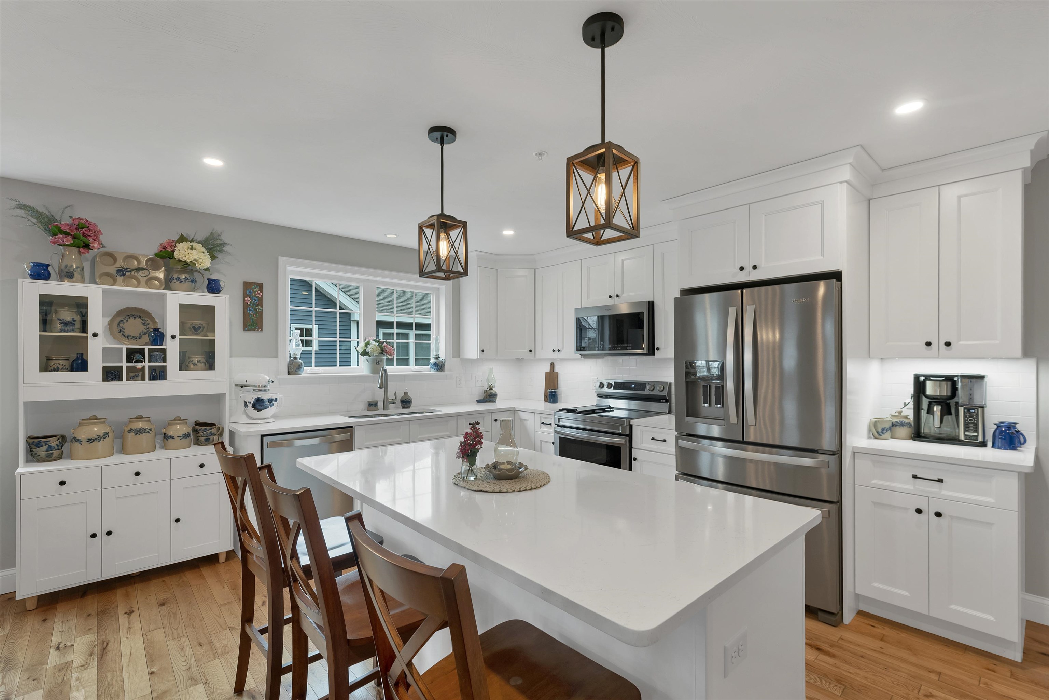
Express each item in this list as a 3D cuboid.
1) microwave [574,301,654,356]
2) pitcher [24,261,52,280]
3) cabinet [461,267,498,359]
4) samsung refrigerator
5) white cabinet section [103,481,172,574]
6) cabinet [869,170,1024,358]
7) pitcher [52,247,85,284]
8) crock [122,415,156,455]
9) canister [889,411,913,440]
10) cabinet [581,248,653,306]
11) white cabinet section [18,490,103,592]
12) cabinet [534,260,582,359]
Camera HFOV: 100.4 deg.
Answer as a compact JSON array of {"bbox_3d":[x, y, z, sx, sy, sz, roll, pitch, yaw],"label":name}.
[{"bbox_3d":[0.880,-0.161,3.914,0.410,0.430,0.757,1,-1,-44],"label":"microwave"},{"bbox_3d":[-2.799,-0.445,2.517,0.112,0.116,0.088,0,-1,-42],"label":"pitcher"},{"bbox_3d":[-0.483,-0.376,4.620,0.238,0.927,0.330,1,-2,-43],"label":"cabinet"},{"bbox_3d":[1.584,0.537,2.859,0.790,1.785,0.908,1,-2,-43],"label":"samsung refrigerator"},{"bbox_3d":[-2.581,1.122,2.904,0.329,0.535,0.378,1,-1,-42],"label":"white cabinet section"},{"bbox_3d":[2.301,-0.409,2.408,0.325,0.910,0.595,0,-1,-42],"label":"cabinet"},{"bbox_3d":[-2.798,-0.509,2.680,0.157,0.258,0.119,1,-1,-44],"label":"pitcher"},{"bbox_3d":[-2.523,0.547,2.860,0.167,0.240,0.164,1,-1,-42],"label":"crock"},{"bbox_3d":[2.218,0.436,2.571,0.112,0.160,0.112,1,-2,-43],"label":"canister"},{"bbox_3d":[0.916,-0.616,3.948,0.330,0.465,0.757,1,-1,-44],"label":"cabinet"},{"bbox_3d":[-2.832,1.117,2.694,0.325,0.535,0.378,1,-1,-42],"label":"white cabinet section"},{"bbox_3d":[0.446,-0.381,4.449,0.325,0.915,0.635,0,-1,-42],"label":"cabinet"}]

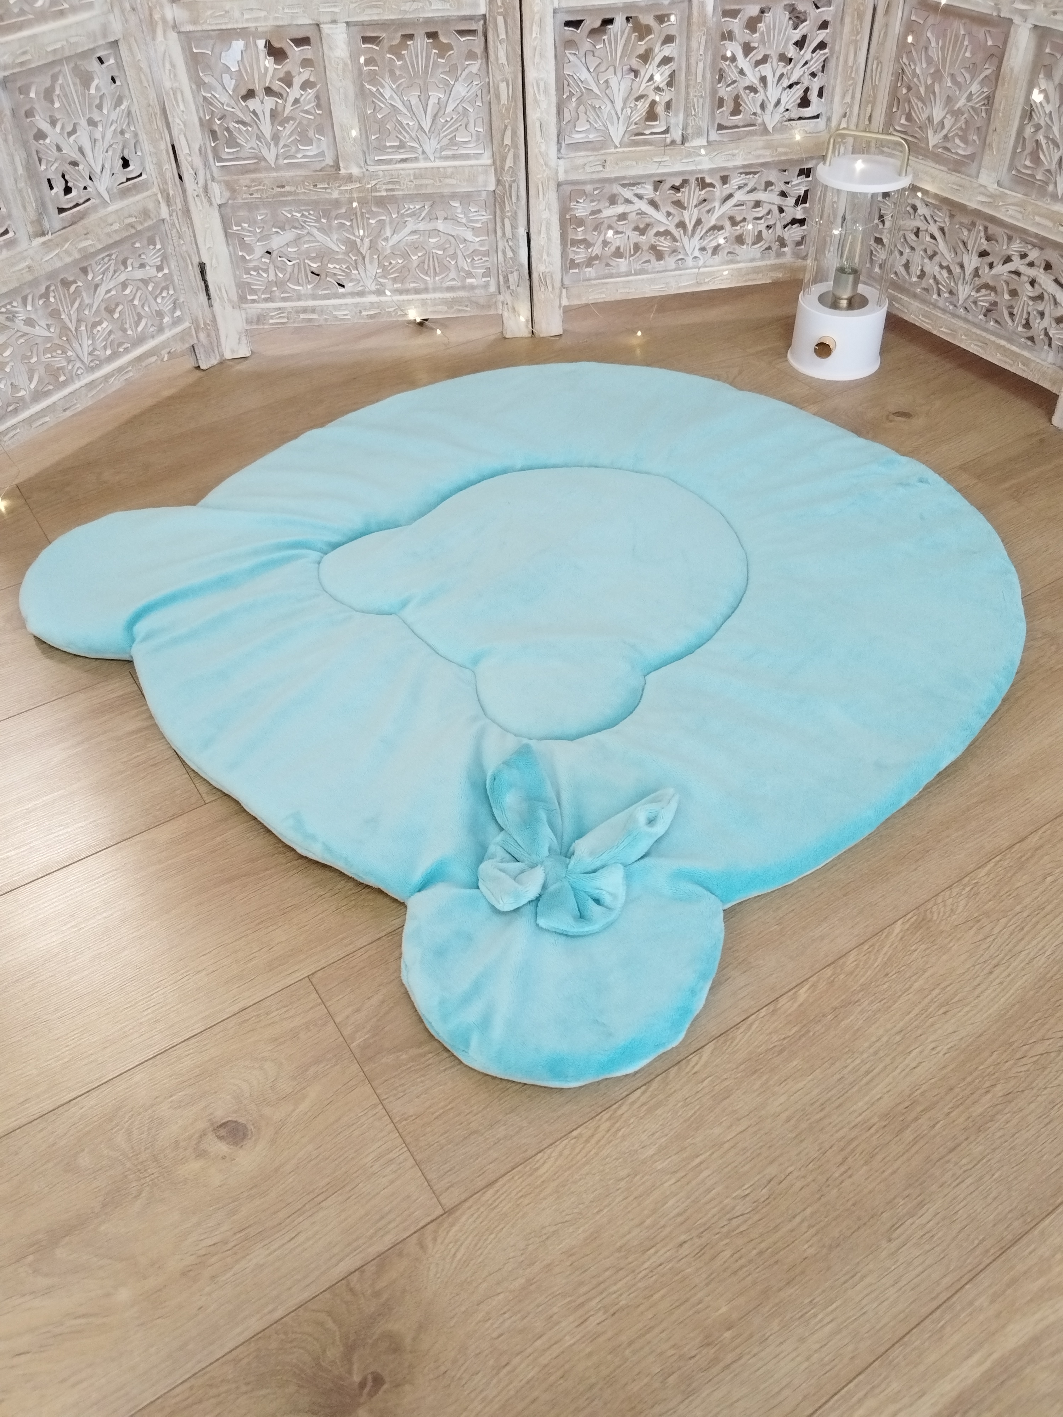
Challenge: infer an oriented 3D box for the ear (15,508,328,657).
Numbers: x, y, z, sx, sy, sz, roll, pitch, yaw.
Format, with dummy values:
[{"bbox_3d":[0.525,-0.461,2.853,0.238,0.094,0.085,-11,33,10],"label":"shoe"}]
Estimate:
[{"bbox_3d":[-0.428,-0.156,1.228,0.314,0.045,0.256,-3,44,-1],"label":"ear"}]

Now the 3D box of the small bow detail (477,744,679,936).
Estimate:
[{"bbox_3d":[0.035,0.098,0.896,0.166,0.055,0.189,7,45,9],"label":"small bow detail"}]

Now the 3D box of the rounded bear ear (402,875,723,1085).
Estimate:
[{"bbox_3d":[0.023,0.207,0.842,0.266,0.045,0.175,1,44,3],"label":"rounded bear ear"}]

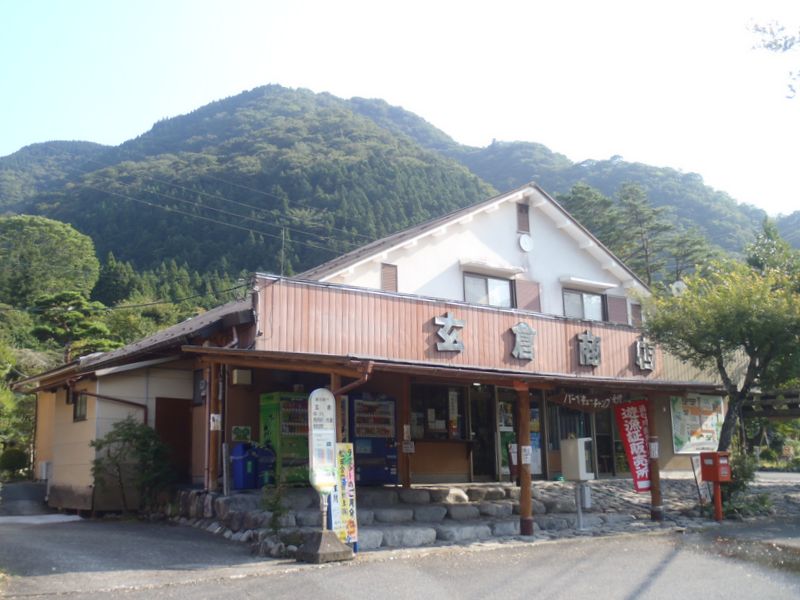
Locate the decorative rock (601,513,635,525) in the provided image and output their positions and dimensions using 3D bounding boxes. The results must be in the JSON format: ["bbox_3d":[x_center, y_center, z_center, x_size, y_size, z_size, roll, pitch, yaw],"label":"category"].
[{"bbox_3d":[4.317,4.333,16.512,0.700,0.210,0.380,8,-13,-37],"label":"decorative rock"}]

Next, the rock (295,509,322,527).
[{"bbox_3d":[-1.392,3.341,12.793,0.400,0.260,0.330,8,-13,-37],"label":"rock"}]

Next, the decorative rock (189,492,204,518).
[{"bbox_3d":[-3.449,3.483,14.100,0.200,0.430,0.220,7,-13,-37],"label":"decorative rock"}]

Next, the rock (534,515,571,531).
[{"bbox_3d":[2.817,4.106,15.368,0.670,0.260,0.390,8,-13,-37],"label":"rock"}]

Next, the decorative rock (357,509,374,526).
[{"bbox_3d":[-0.543,3.425,13.100,0.360,0.270,0.330,7,-13,-37],"label":"decorative rock"}]

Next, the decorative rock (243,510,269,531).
[{"bbox_3d":[-2.154,3.286,12.400,0.340,0.280,0.280,7,-13,-37],"label":"decorative rock"}]

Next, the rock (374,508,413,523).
[{"bbox_3d":[-0.088,3.445,13.300,0.580,0.220,0.360,7,-13,-37],"label":"rock"}]

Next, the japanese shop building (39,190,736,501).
[{"bbox_3d":[-0.215,1.249,20.492,14.700,7.100,11.400,7,-13,-37],"label":"japanese shop building"}]

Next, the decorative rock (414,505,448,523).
[{"bbox_3d":[0.537,3.632,14.172,0.580,0.280,0.360,8,-13,-37],"label":"decorative rock"}]

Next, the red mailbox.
[{"bbox_3d":[6.181,3.262,16.300,0.440,0.560,0.380,7,-13,-37],"label":"red mailbox"}]

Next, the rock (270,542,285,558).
[{"bbox_3d":[-1.691,3.457,11.486,0.160,0.210,0.170,8,-13,-37],"label":"rock"}]

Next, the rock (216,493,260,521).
[{"bbox_3d":[-2.441,3.117,12.500,0.580,0.340,0.420,7,-13,-37],"label":"rock"}]

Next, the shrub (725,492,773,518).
[{"bbox_3d":[7.672,4.526,18.352,1.000,0.550,0.750,0,-10,0],"label":"shrub"}]

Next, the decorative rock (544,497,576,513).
[{"bbox_3d":[3.122,3.974,16.183,0.620,0.280,0.370,8,-13,-37],"label":"decorative rock"}]

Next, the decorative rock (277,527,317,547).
[{"bbox_3d":[-1.476,3.404,11.990,0.500,0.260,0.360,8,-13,-37],"label":"decorative rock"}]

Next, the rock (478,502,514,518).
[{"bbox_3d":[1.630,3.593,14.200,0.500,0.250,0.360,7,-13,-37],"label":"rock"}]

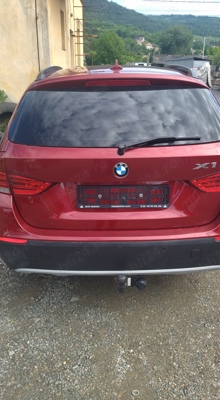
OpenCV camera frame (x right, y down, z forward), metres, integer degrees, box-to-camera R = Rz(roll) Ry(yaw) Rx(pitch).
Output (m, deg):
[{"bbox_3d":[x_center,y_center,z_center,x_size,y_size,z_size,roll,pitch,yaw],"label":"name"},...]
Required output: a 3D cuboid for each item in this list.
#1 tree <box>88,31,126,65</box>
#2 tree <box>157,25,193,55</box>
[{"bbox_3d":[-0.433,-26.078,54.062,6.580,5.940,6.580,0,24,-1],"label":"tree"},{"bbox_3d":[16.727,-40.197,80.912,9.340,9.530,9.340,0,24,-1],"label":"tree"}]

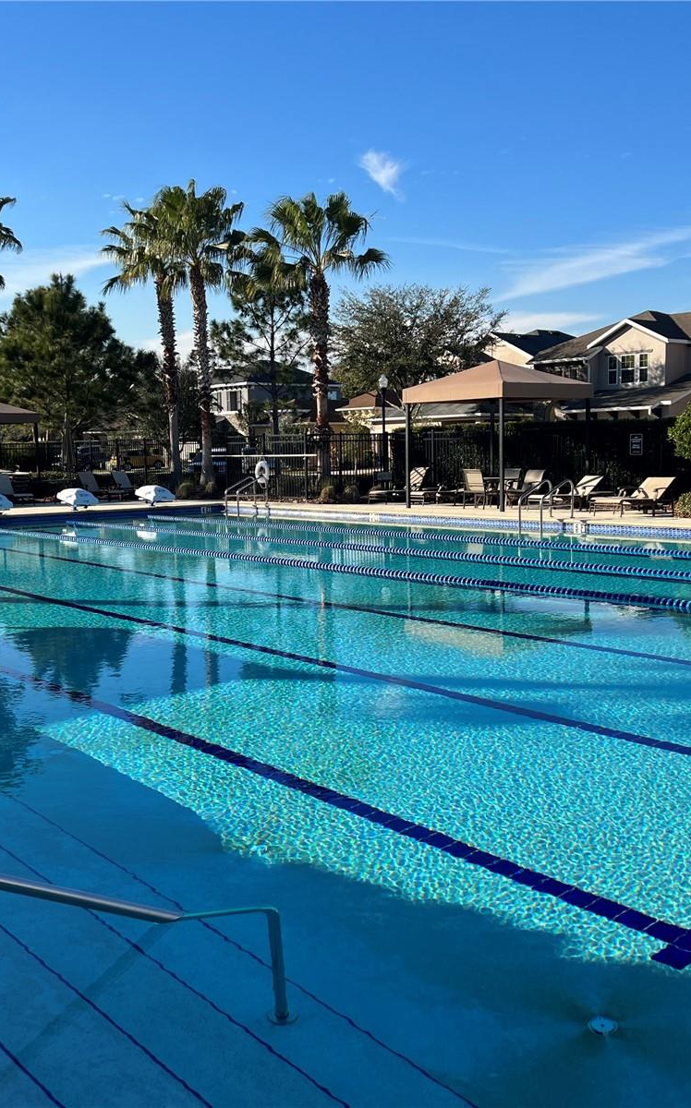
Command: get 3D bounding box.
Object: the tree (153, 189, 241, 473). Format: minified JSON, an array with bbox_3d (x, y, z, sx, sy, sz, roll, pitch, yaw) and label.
[{"bbox_3d":[-4.794,-7.048,36.181,3.200,9.830,3.200,-1,6,-7],"label":"tree"}]

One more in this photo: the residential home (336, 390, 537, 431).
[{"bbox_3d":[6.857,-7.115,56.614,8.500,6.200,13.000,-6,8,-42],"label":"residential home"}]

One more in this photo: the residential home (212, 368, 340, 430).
[{"bbox_3d":[-5.587,-9.887,77.412,10.400,8.000,9.500,-6,8,-42],"label":"residential home"}]

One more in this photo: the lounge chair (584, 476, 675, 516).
[{"bbox_3d":[5.639,-1.150,21.724,1.920,0.760,0.680,-6,7,-40],"label":"lounge chair"}]

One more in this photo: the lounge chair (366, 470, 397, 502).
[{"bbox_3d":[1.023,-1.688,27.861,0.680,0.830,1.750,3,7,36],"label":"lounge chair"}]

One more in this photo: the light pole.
[{"bbox_3d":[1.482,-4.843,43.236,0.420,4.210,0.420,-1,6,0],"label":"light pole"}]

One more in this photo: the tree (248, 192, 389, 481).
[{"bbox_3d":[-0.731,-5.880,31.377,3.800,8.410,3.800,-1,6,-1],"label":"tree"}]

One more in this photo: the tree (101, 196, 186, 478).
[{"bbox_3d":[-6.211,-6.913,36.996,3.300,9.440,3.300,-2,6,-9],"label":"tree"}]

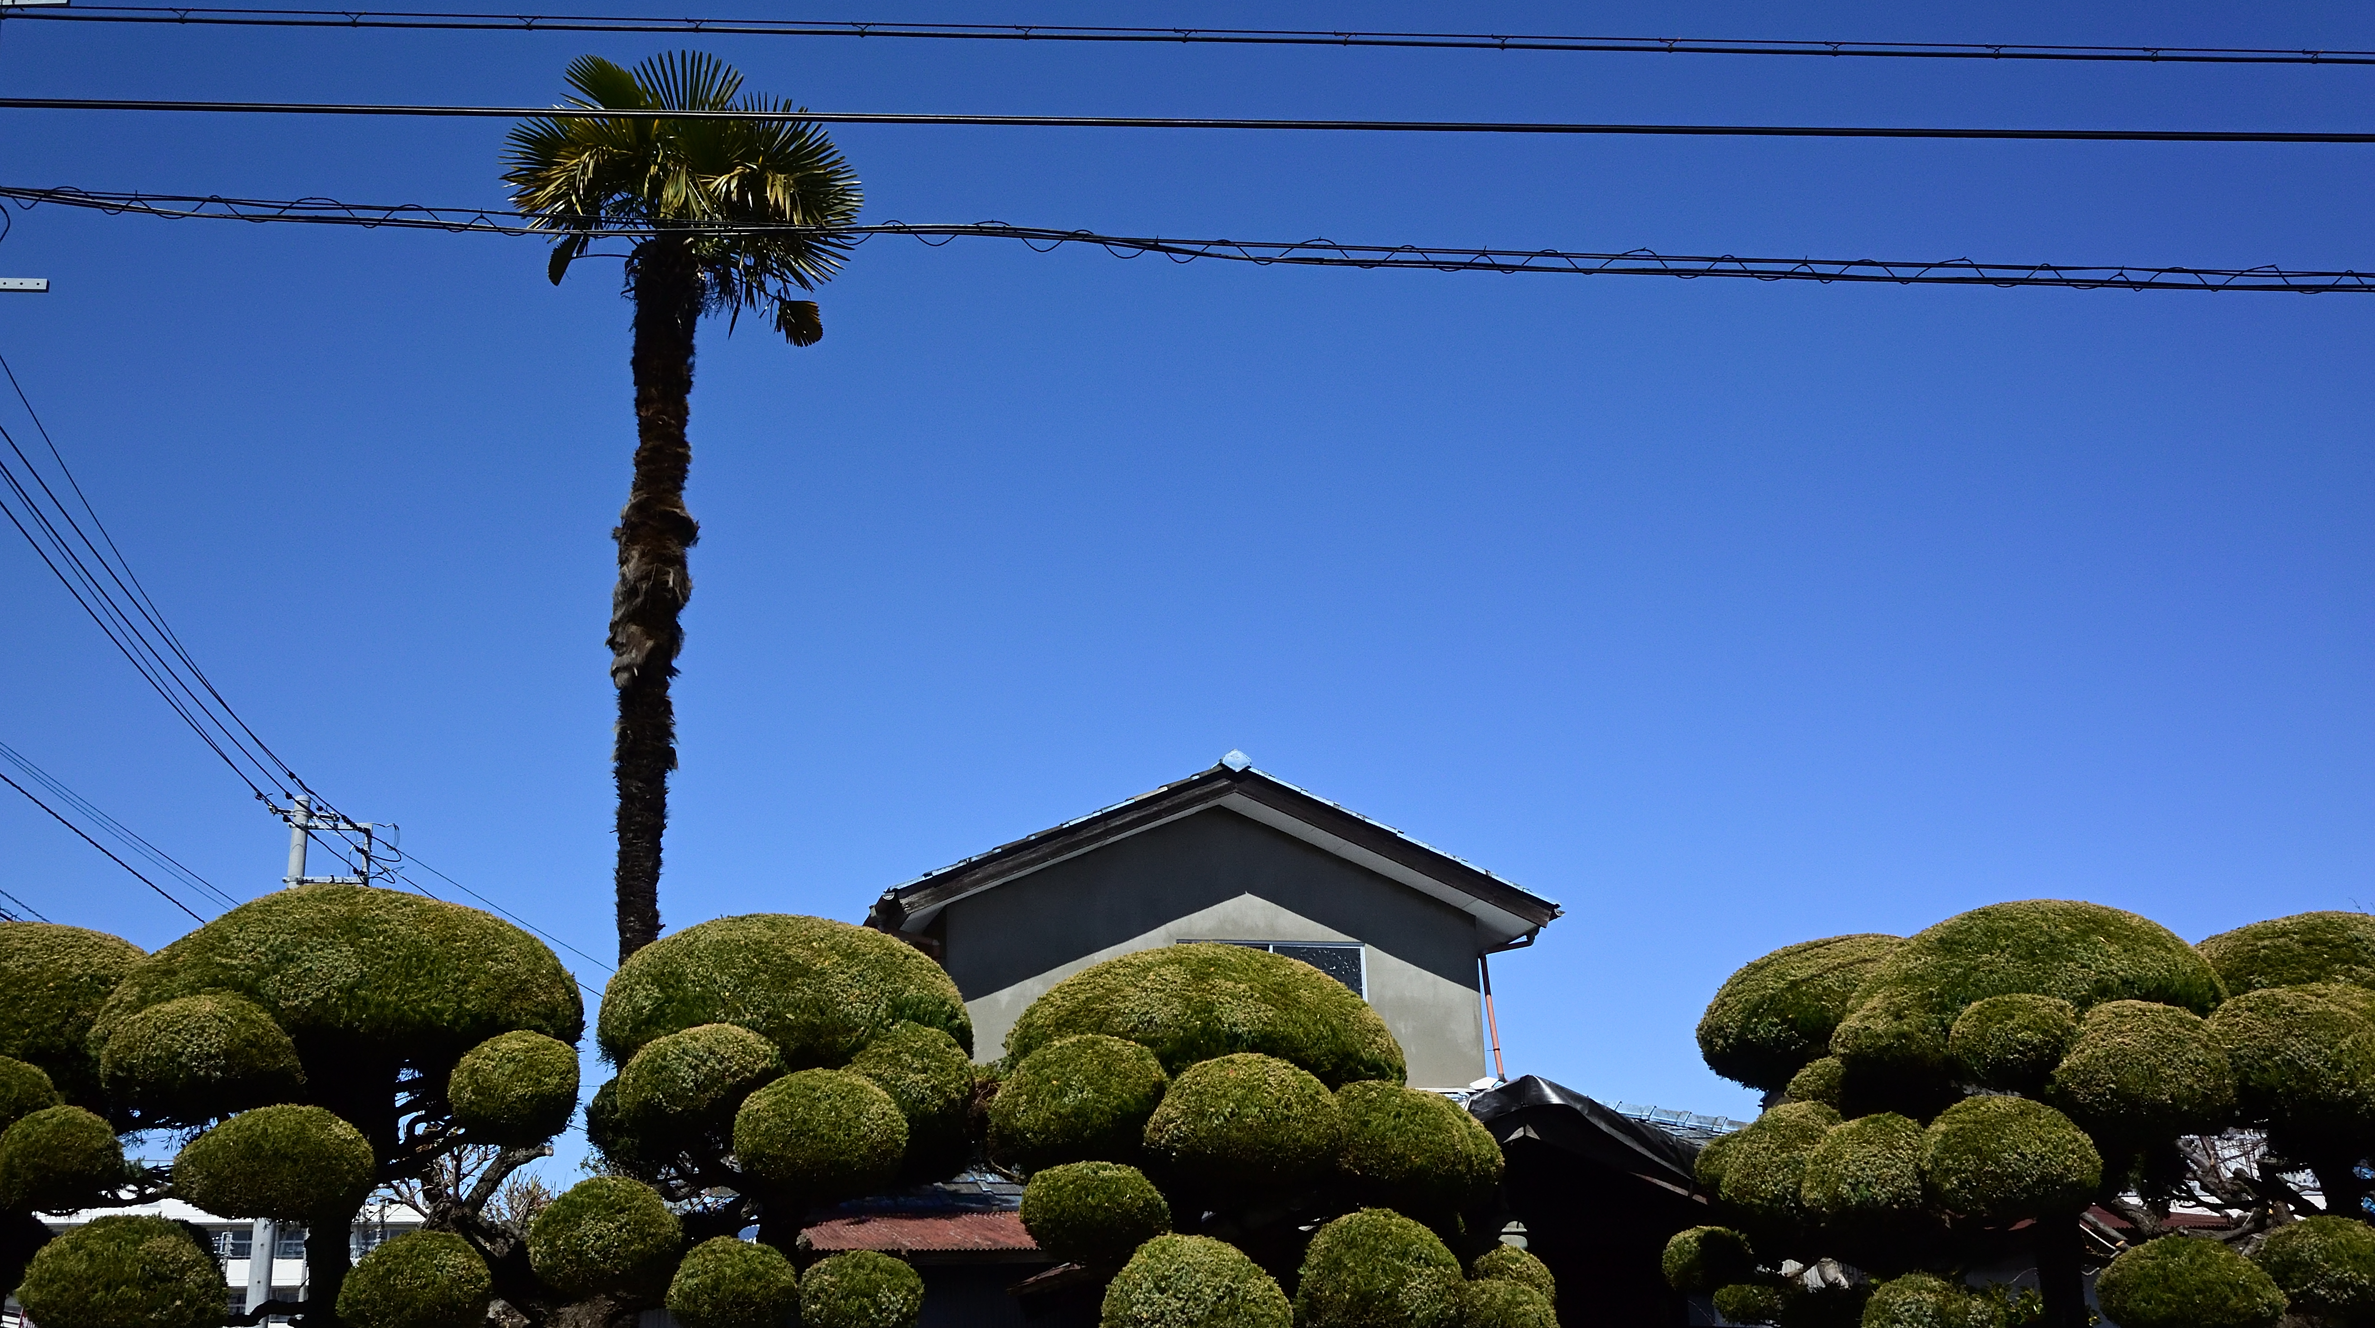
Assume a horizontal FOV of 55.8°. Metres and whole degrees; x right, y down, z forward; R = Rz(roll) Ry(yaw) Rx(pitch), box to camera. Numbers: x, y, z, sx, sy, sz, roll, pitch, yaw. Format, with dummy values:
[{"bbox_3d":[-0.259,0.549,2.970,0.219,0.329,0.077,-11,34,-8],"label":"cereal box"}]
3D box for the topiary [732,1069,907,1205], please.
[{"bbox_3d":[-1.376,1.773,8.400,0.654,0.504,0.634,1,-18,-9],"label":"topiary"}]

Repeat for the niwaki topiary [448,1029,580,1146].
[{"bbox_3d":[-2.583,1.626,8.600,0.500,0.439,0.500,4,-18,-16],"label":"niwaki topiary"}]

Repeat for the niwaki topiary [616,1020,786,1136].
[{"bbox_3d":[-1.911,1.628,8.763,0.645,0.447,0.613,2,-17,-12],"label":"niwaki topiary"}]

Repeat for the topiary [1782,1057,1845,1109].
[{"bbox_3d":[2.715,1.832,9.500,0.420,0.324,0.420,-7,-18,15],"label":"topiary"}]

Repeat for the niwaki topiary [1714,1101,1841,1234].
[{"bbox_3d":[2.588,2.204,9.816,0.557,0.563,0.529,-6,-17,13],"label":"niwaki topiary"}]

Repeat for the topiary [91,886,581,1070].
[{"bbox_3d":[-3.395,1.271,9.021,1.840,0.699,1.564,4,-17,-20],"label":"topiary"}]

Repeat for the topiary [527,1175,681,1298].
[{"bbox_3d":[-2.323,2.281,8.940,0.602,0.480,0.572,2,-17,-14],"label":"topiary"}]

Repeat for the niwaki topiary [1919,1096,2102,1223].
[{"bbox_3d":[3.302,1.992,9.000,0.722,0.504,0.701,-8,-19,18],"label":"niwaki topiary"}]

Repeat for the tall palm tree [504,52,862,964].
[{"bbox_3d":[-2.724,0.654,11.588,2.016,8.631,2.016,2,-17,-13],"label":"tall palm tree"}]

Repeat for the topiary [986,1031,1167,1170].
[{"bbox_3d":[-0.422,1.730,8.800,0.728,0.550,0.706,-1,-18,-3],"label":"topiary"}]

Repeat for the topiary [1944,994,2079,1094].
[{"bbox_3d":[3.645,1.677,9.909,0.548,0.427,0.520,-8,-17,19],"label":"topiary"}]

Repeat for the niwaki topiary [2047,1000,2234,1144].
[{"bbox_3d":[4.164,1.794,9.817,0.749,0.638,0.712,-8,-18,21],"label":"niwaki topiary"}]

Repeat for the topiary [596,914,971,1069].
[{"bbox_3d":[-1.619,1.326,9.000,1.489,0.628,1.266,2,-18,-12],"label":"topiary"}]

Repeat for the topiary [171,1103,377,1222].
[{"bbox_3d":[-3.404,1.861,8.377,0.714,0.438,0.678,5,-18,-21],"label":"topiary"}]

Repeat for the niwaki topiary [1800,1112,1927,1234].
[{"bbox_3d":[2.744,2.067,9.100,0.537,0.495,0.537,-7,-18,15],"label":"niwaki topiary"}]

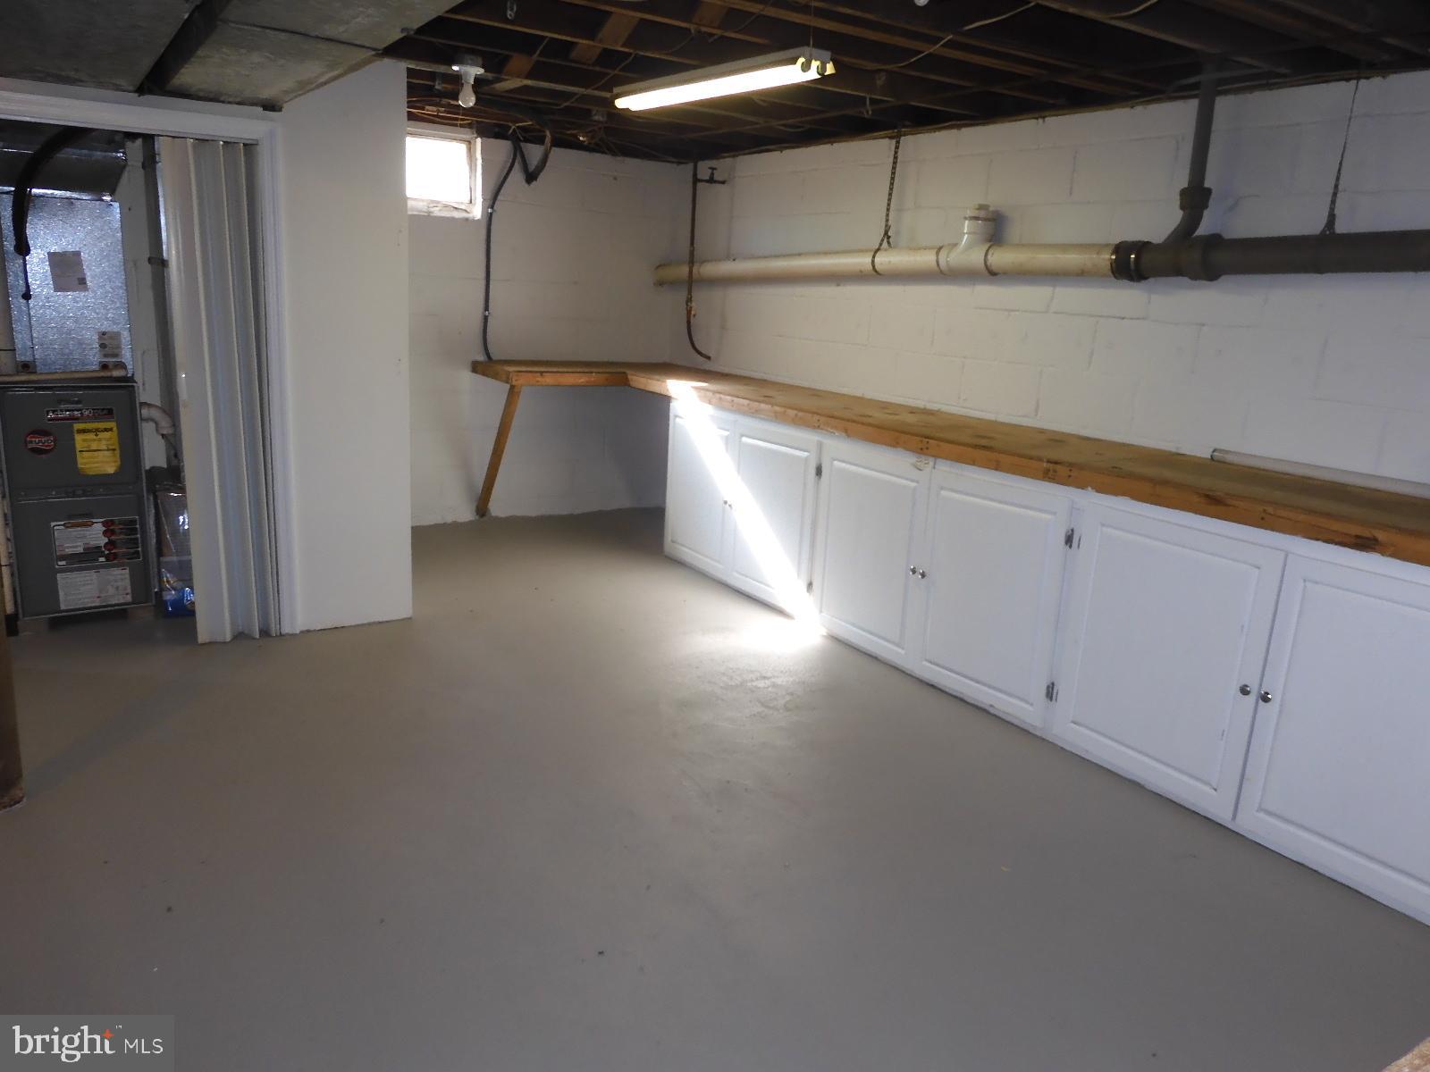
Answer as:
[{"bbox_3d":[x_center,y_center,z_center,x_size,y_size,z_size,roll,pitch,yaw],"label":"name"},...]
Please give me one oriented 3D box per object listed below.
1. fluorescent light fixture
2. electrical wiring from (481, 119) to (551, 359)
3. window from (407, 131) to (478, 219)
[{"bbox_3d":[-0.030,-1.597,3.522,0.150,0.085,1.220,-6,17,-33],"label":"fluorescent light fixture"},{"bbox_3d":[-1.071,-1.568,5.383,0.410,1.220,0.120,-6,17,-33],"label":"electrical wiring"},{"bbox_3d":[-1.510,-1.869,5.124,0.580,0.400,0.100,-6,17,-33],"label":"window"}]

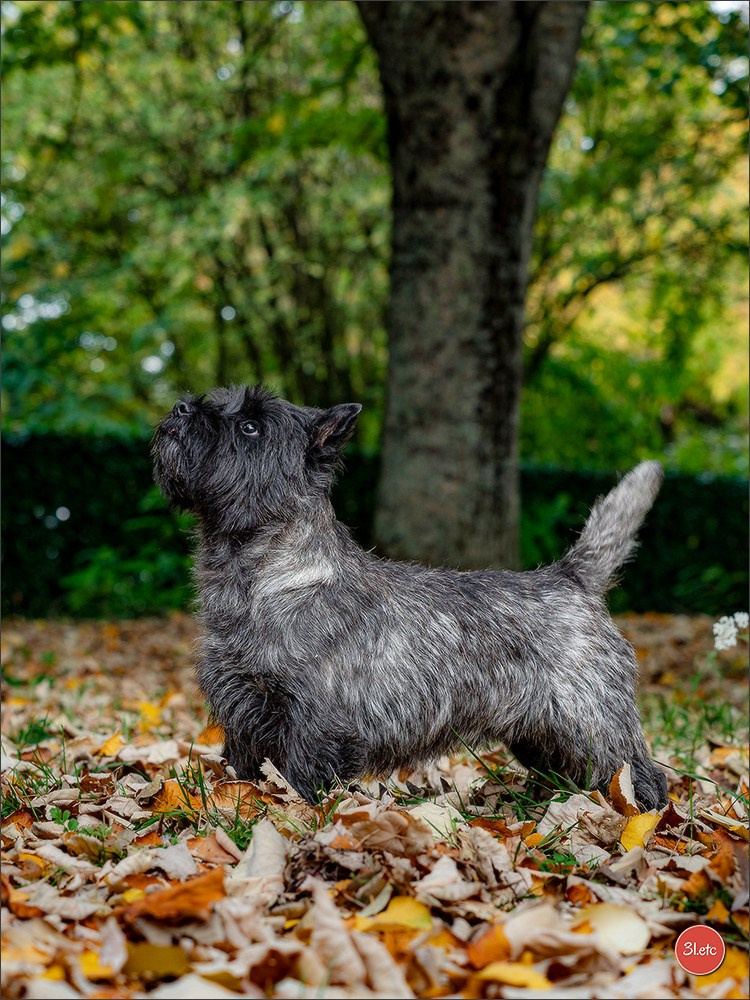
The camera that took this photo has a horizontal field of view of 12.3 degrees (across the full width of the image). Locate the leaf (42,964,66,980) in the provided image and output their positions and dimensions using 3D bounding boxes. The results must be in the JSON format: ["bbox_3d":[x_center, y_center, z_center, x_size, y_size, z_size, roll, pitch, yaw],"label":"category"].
[{"bbox_3d":[-0.218,0.322,2.360,0.021,0.012,0.022,0,0,0],"label":"leaf"}]

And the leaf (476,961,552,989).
[{"bbox_3d":[0.089,0.303,2.211,0.049,0.019,0.040,0,-1,0],"label":"leaf"}]

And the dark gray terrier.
[{"bbox_3d":[0.037,0.106,3.650,0.541,0.455,0.180,0,-1,3],"label":"dark gray terrier"}]

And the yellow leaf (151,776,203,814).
[{"bbox_3d":[-0.208,0.310,3.629,0.058,0.039,0.047,0,-1,0],"label":"yellow leaf"}]

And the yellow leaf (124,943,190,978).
[{"bbox_3d":[-0.145,0.305,2.294,0.050,0.023,0.042,0,-1,0],"label":"yellow leaf"}]

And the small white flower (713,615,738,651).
[{"bbox_3d":[0.389,0.147,3.850,0.029,0.040,0.027,0,0,0],"label":"small white flower"}]

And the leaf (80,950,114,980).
[{"bbox_3d":[-0.179,0.304,2.263,0.028,0.020,0.026,0,-1,0],"label":"leaf"}]

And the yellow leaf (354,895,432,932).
[{"bbox_3d":[0.013,0.302,2.534,0.057,0.027,0.048,0,-1,0],"label":"yellow leaf"}]

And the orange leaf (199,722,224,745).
[{"bbox_3d":[-0.197,0.286,4.250,0.037,0.027,0.032,0,0,0],"label":"orange leaf"}]

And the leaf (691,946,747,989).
[{"bbox_3d":[0.236,0.321,2.380,0.042,0.029,0.038,0,0,0],"label":"leaf"}]

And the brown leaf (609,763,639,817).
[{"bbox_3d":[0.244,0.283,3.390,0.031,0.053,0.022,0,0,0],"label":"brown leaf"}]

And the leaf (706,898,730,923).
[{"bbox_3d":[0.265,0.316,2.670,0.020,0.018,0.020,0,0,0],"label":"leaf"}]

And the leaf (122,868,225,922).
[{"bbox_3d":[-0.153,0.300,2.628,0.077,0.037,0.057,0,-1,0],"label":"leaf"}]

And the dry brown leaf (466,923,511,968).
[{"bbox_3d":[0.077,0.303,2.357,0.044,0.031,0.037,0,-1,0],"label":"dry brown leaf"}]

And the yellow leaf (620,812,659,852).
[{"bbox_3d":[0.254,0.319,3.330,0.036,0.036,0.030,0,0,0],"label":"yellow leaf"}]

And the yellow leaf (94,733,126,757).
[{"bbox_3d":[-0.322,0.296,4.200,0.036,0.028,0.030,0,0,0],"label":"yellow leaf"}]

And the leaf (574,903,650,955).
[{"bbox_3d":[0.169,0.304,2.461,0.055,0.035,0.048,0,-1,0],"label":"leaf"}]

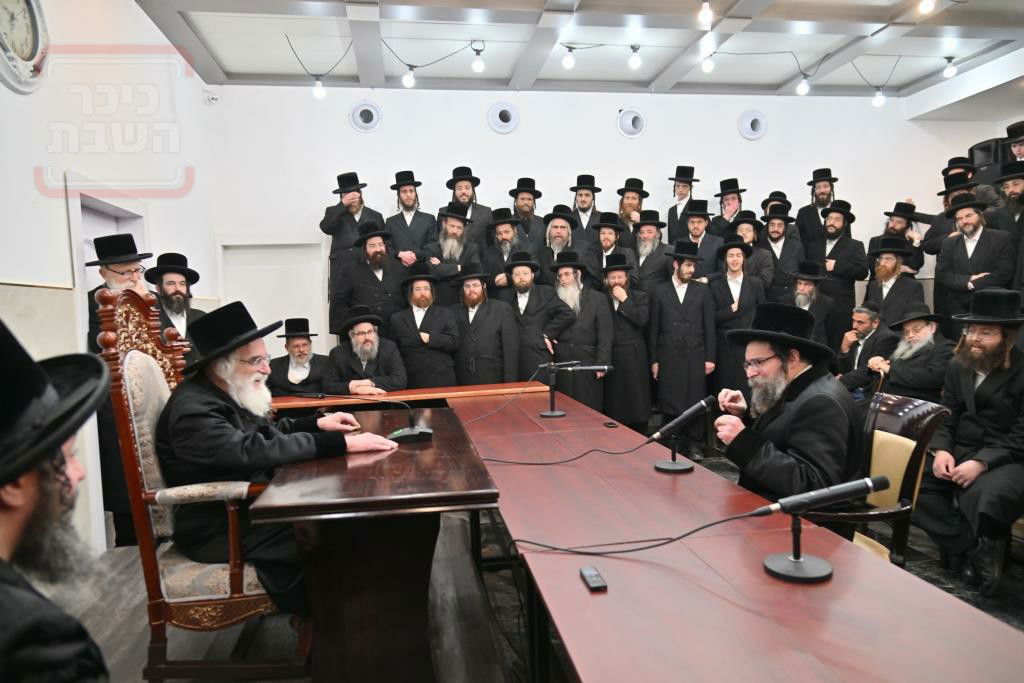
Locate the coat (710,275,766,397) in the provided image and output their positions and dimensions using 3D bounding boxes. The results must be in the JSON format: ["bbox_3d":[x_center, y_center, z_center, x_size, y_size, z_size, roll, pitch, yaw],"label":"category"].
[{"bbox_3d":[2.110,-0.020,6.330,0.520,1.180,0.330,-1,3,22],"label":"coat"}]

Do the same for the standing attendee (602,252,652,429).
[{"bbox_3d":[0.990,0.124,5.850,0.480,1.760,0.400,-1,3,19],"label":"standing attendee"}]

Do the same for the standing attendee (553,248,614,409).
[{"bbox_3d":[0.605,0.118,6.043,0.560,1.802,0.450,0,3,30],"label":"standing attendee"}]

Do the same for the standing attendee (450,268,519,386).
[{"bbox_3d":[-0.205,0.220,5.790,0.560,1.673,0.420,-1,3,16],"label":"standing attendee"}]

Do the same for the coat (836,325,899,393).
[{"bbox_3d":[2.465,0.145,4.720,0.480,0.600,0.540,-4,4,-42],"label":"coat"}]

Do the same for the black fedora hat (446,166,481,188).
[{"bbox_3d":[-0.490,-1.657,6.900,0.340,0.150,0.360,-7,-5,-4],"label":"black fedora hat"}]

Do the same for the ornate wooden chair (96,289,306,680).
[{"bbox_3d":[-1.107,0.513,2.793,0.720,1.440,0.720,-2,3,-7],"label":"ornate wooden chair"}]

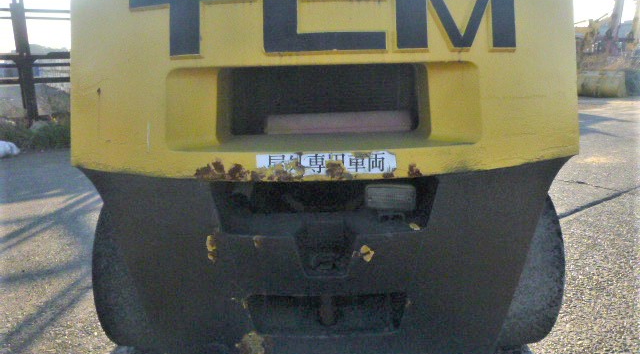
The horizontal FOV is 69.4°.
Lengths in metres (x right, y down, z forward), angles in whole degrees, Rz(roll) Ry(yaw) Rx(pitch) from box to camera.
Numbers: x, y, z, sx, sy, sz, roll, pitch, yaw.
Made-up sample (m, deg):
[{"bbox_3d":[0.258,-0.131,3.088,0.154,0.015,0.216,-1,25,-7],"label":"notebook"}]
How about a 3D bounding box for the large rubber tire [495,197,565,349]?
[{"bbox_3d":[0.584,0.249,1.530,0.190,0.580,0.580,-1,14,1],"label":"large rubber tire"}]

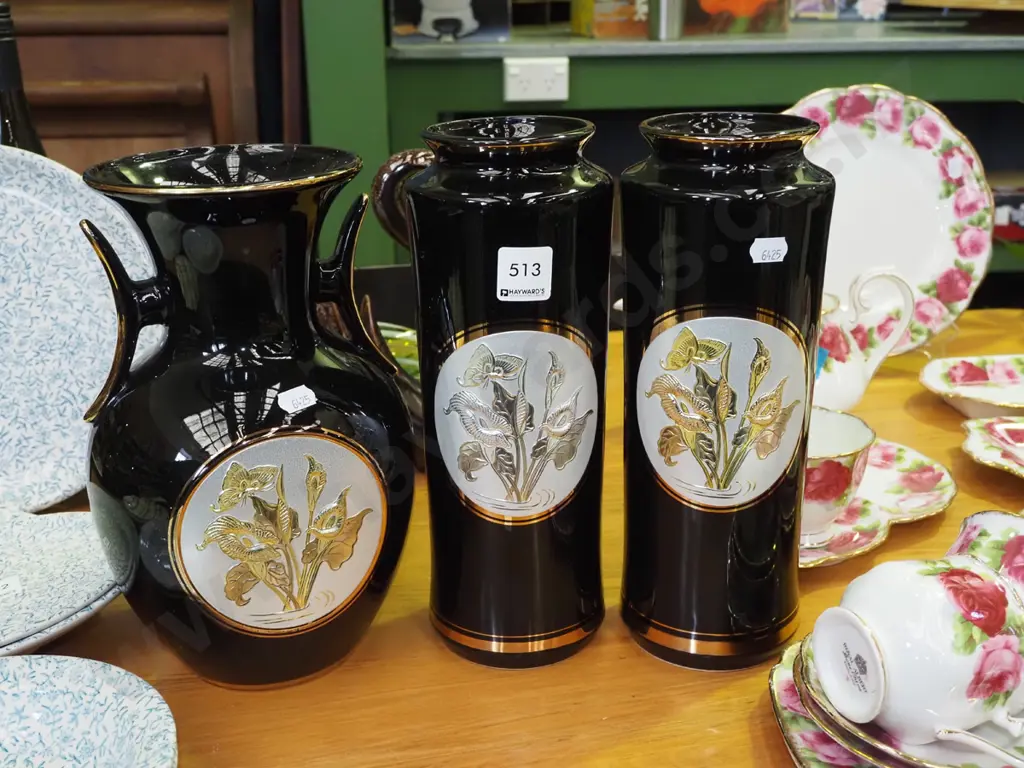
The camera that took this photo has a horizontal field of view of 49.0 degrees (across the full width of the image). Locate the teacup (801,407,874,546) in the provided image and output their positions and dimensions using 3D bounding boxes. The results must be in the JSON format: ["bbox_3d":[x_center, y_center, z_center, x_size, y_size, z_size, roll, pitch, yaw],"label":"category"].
[{"bbox_3d":[0.175,0.062,0.722,0.107,0.070,0.090,-1,19,0],"label":"teacup"}]

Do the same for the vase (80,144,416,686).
[{"bbox_3d":[-0.149,0.020,0.649,0.186,0.294,0.180,-9,22,-19],"label":"vase"}]

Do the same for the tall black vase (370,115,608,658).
[{"bbox_3d":[0.000,0.007,0.653,0.111,0.309,0.111,-2,21,-1],"label":"tall black vase"}]

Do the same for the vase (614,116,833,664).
[{"bbox_3d":[0.119,0.006,0.648,0.111,0.309,0.111,2,21,9],"label":"vase"}]

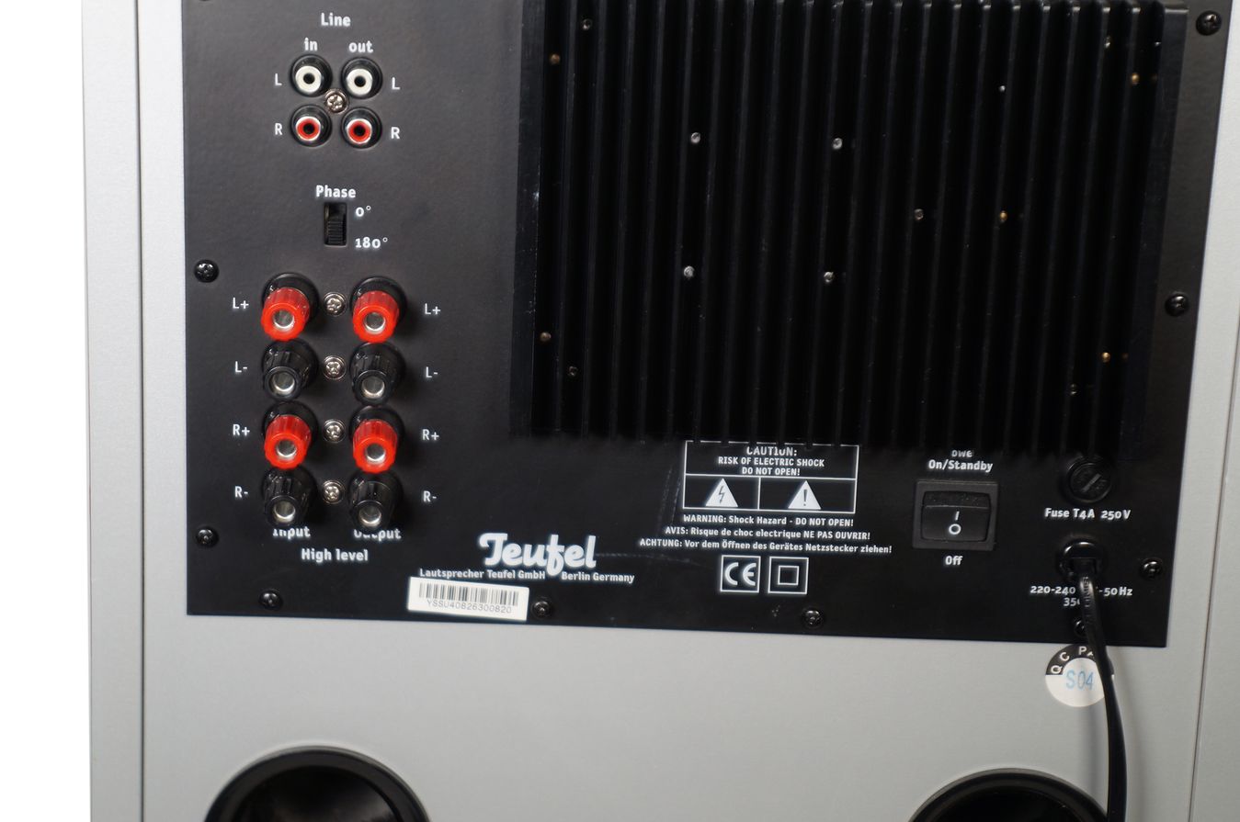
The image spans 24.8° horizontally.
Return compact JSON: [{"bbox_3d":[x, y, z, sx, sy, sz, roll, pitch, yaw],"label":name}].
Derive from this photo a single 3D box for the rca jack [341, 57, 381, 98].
[{"bbox_3d":[-0.075,-0.096,0.820,0.012,0.012,0.007,2,16,-1],"label":"rca jack"}]

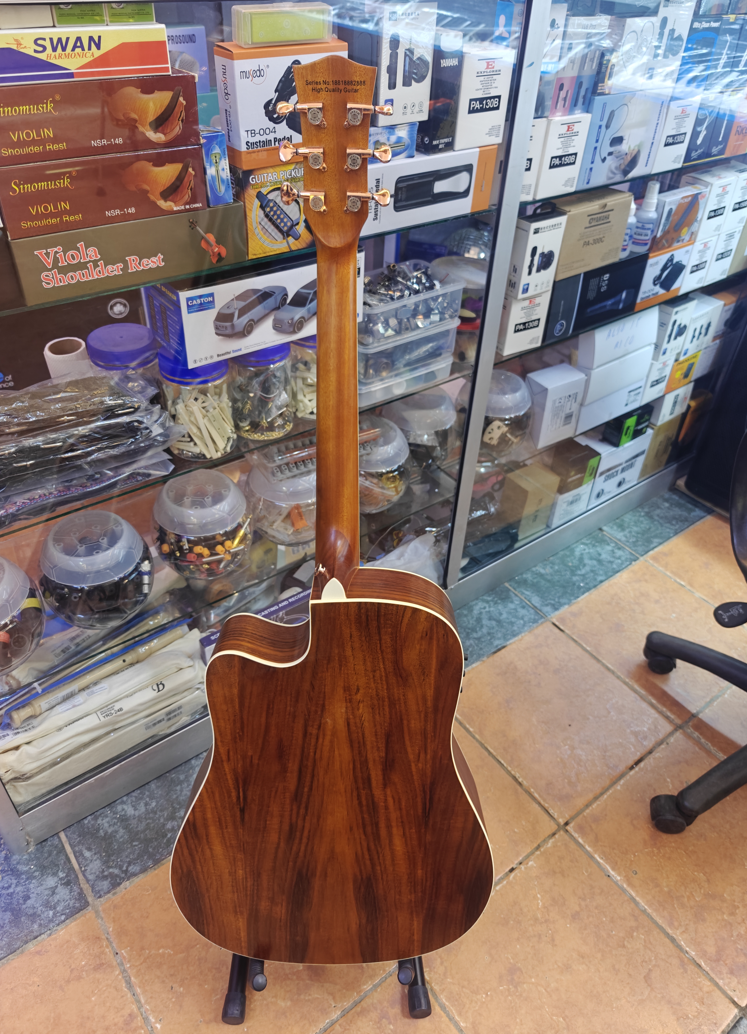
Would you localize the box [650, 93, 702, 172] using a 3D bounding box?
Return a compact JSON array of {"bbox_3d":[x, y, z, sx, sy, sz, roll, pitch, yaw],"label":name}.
[{"bbox_3d":[0.501,-0.673,1.255,0.091,0.109,0.067,-24,46,-29],"label":"box"}]

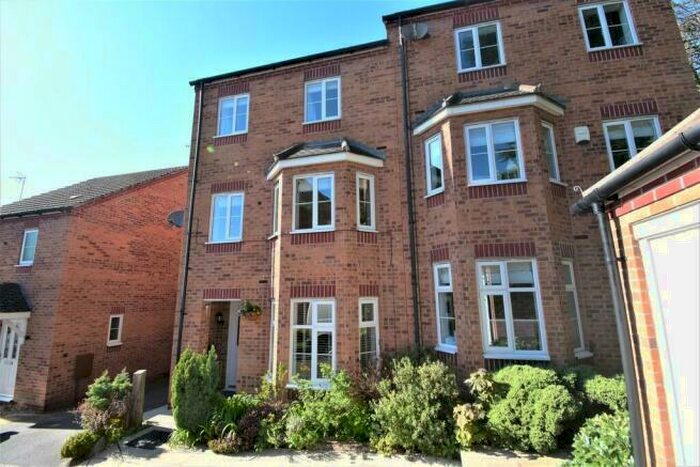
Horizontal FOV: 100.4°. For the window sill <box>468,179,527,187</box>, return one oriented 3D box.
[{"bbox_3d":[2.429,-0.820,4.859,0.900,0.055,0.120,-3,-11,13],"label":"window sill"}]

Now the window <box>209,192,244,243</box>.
[{"bbox_3d":[-2.785,-0.362,6.582,0.880,1.170,0.110,-3,-11,13],"label":"window"}]

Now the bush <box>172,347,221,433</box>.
[{"bbox_3d":[-2.768,2.728,5.267,0.750,1.350,0.700,-3,-11,13],"label":"bush"}]

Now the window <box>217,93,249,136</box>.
[{"bbox_3d":[-2.848,-2.887,7.198,0.881,1.070,0.090,-3,-11,13],"label":"window"}]

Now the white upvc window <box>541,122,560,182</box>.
[{"bbox_3d":[3.558,-1.406,5.146,0.440,1.130,0.120,6,-12,-31],"label":"white upvc window"}]

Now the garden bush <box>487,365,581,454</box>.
[{"bbox_3d":[2.343,2.197,3.796,1.000,0.920,0.820,-3,-11,13],"label":"garden bush"}]

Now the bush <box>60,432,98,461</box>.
[{"bbox_3d":[-4.138,3.252,4.475,0.430,0.320,0.520,-3,-11,13],"label":"bush"}]

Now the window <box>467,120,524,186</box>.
[{"bbox_3d":[2.435,-1.374,4.978,0.880,1.140,0.120,-3,-11,13],"label":"window"}]

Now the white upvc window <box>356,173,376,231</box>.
[{"bbox_3d":[0.301,-0.610,5.715,0.440,1.160,0.120,6,-12,-31],"label":"white upvc window"}]

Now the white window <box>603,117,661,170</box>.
[{"bbox_3d":[4.901,-1.397,4.971,0.860,1.170,0.120,-3,-11,13],"label":"white window"}]

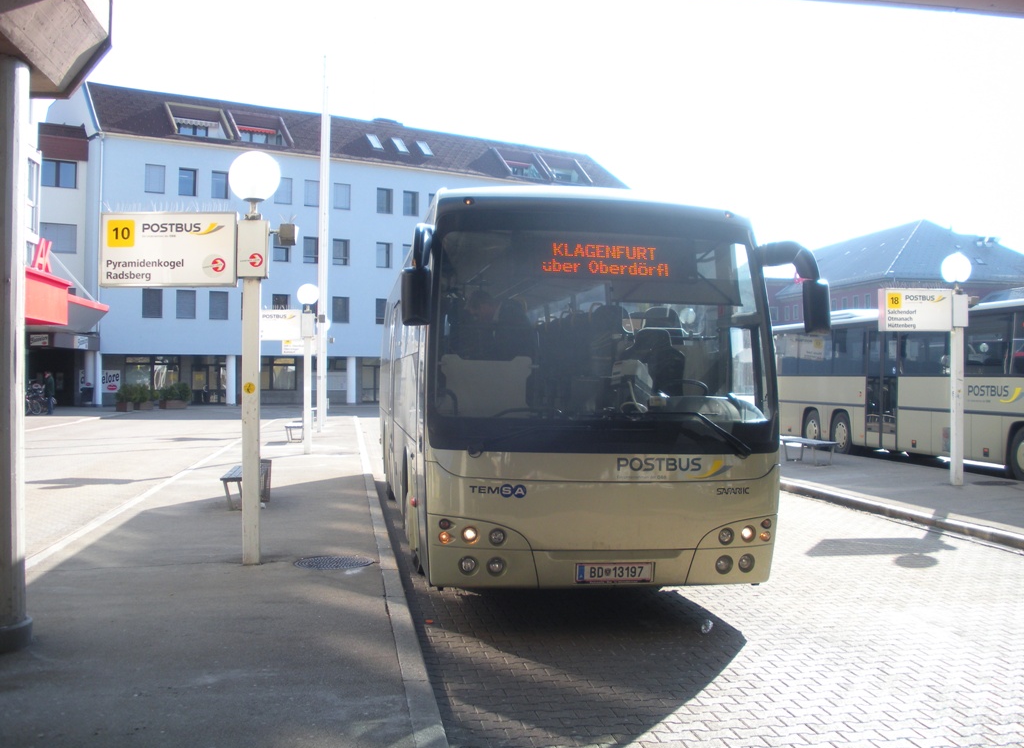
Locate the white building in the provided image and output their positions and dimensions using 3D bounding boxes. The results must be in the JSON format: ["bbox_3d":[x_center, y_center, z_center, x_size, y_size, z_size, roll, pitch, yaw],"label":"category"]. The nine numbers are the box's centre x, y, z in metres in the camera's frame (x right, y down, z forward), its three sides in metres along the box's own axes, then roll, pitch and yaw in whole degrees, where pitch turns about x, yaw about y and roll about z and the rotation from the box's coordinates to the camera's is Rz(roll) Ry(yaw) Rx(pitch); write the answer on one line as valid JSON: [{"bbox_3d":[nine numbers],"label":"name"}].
[{"bbox_3d":[-10.735,-7.404,73.542,36.800,18.500,15.000,1,0,-33],"label":"white building"}]

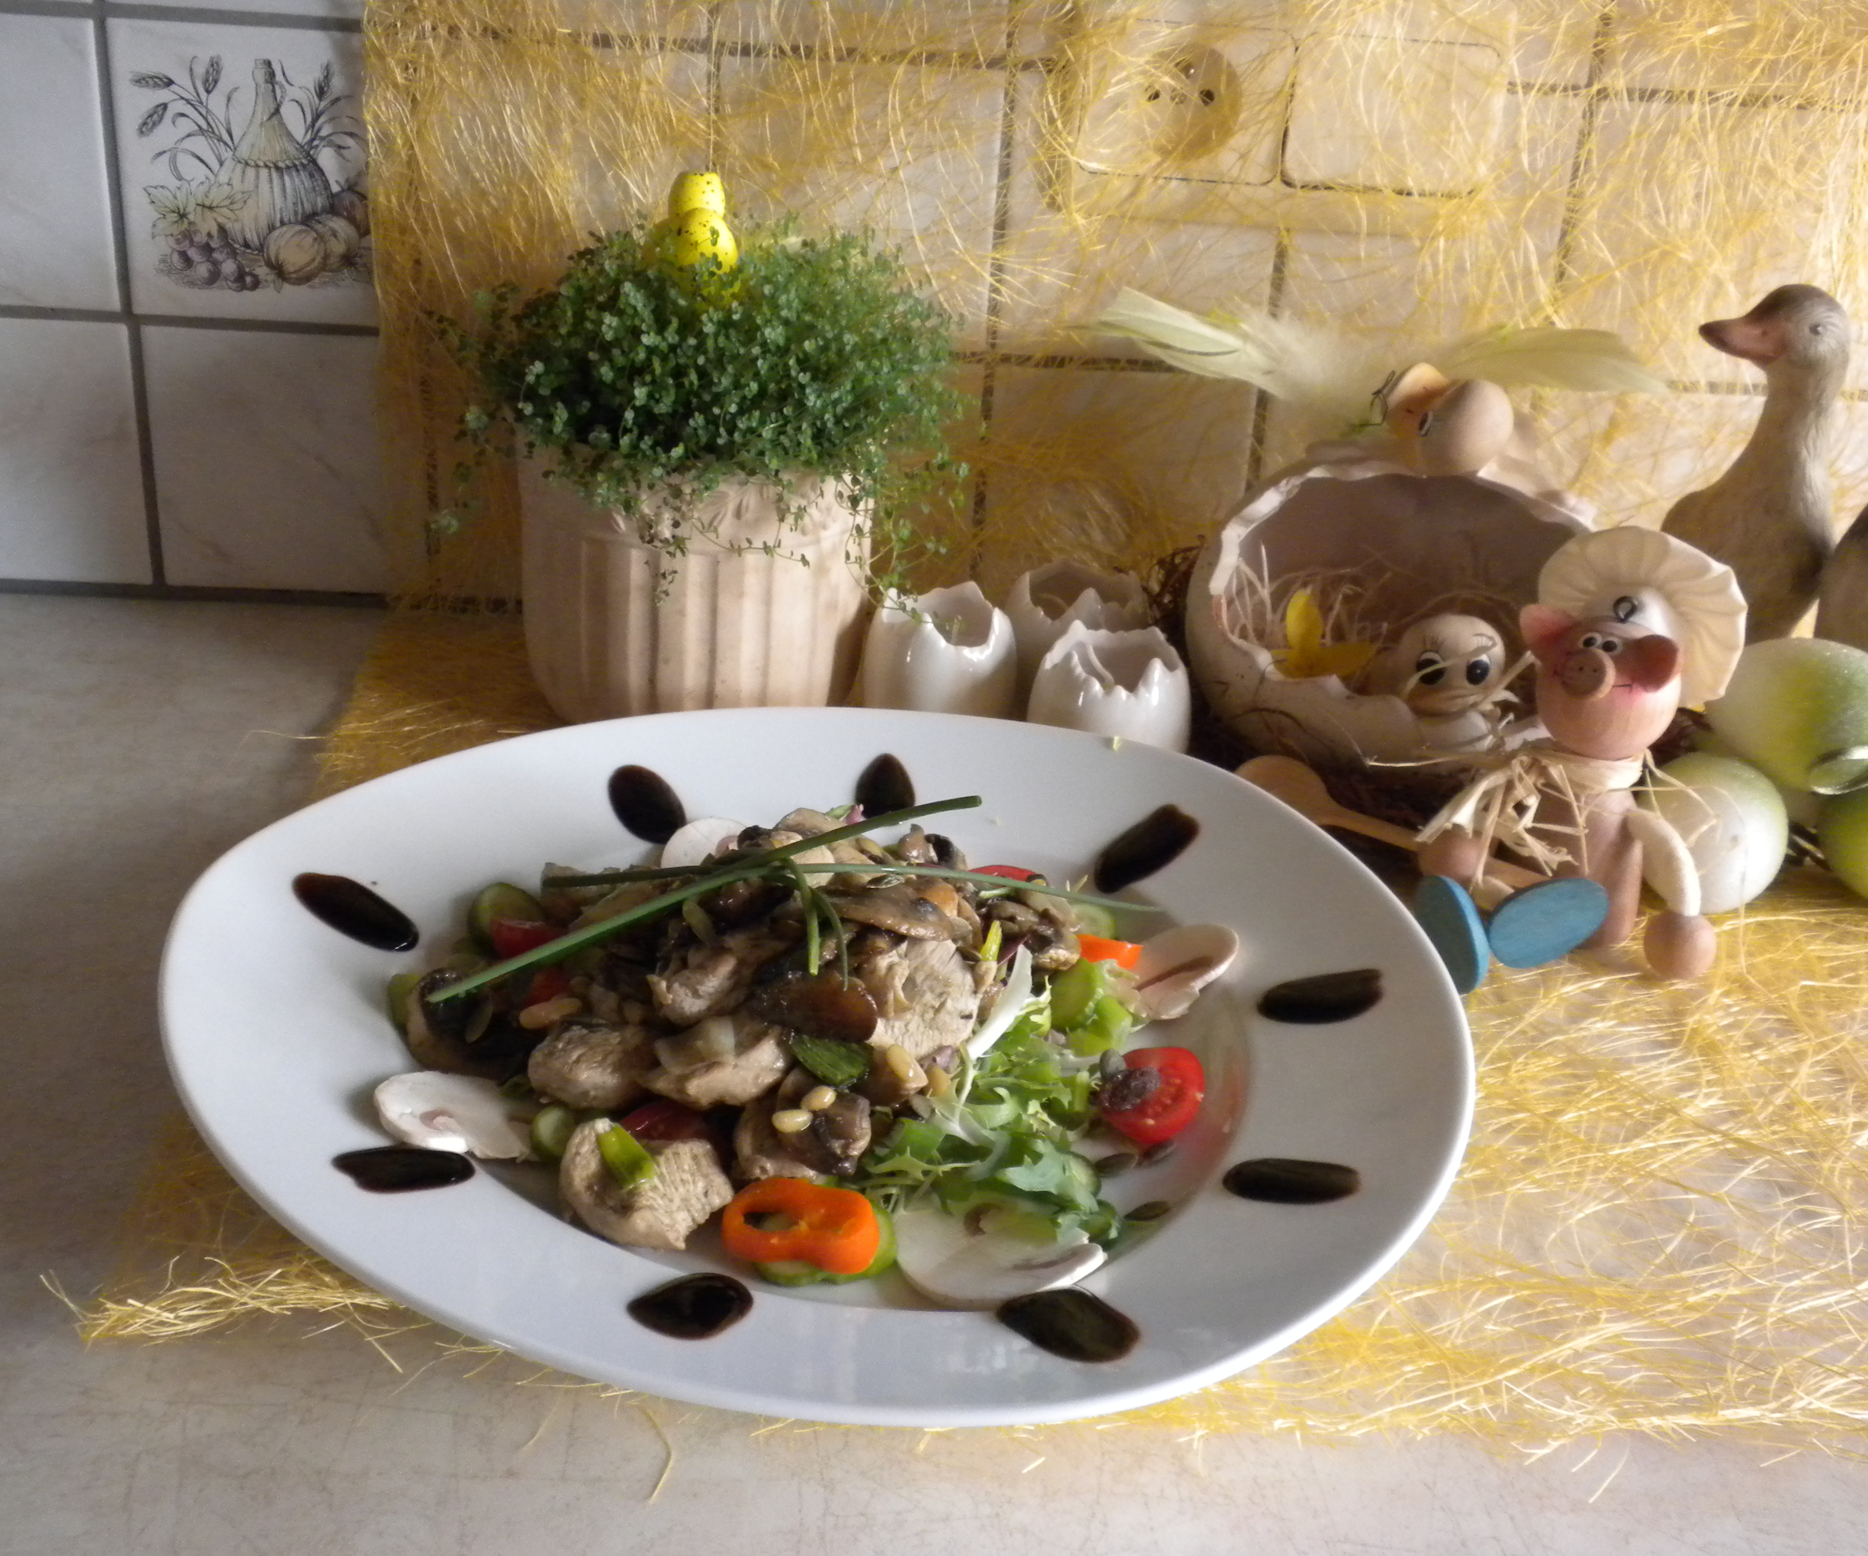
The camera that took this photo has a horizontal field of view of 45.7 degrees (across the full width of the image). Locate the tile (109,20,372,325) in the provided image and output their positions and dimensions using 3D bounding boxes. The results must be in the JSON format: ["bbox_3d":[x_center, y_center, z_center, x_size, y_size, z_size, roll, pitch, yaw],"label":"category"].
[{"bbox_3d":[-0.228,-0.206,0.760,0.098,0.098,0.008,2,27,-4],"label":"tile"}]

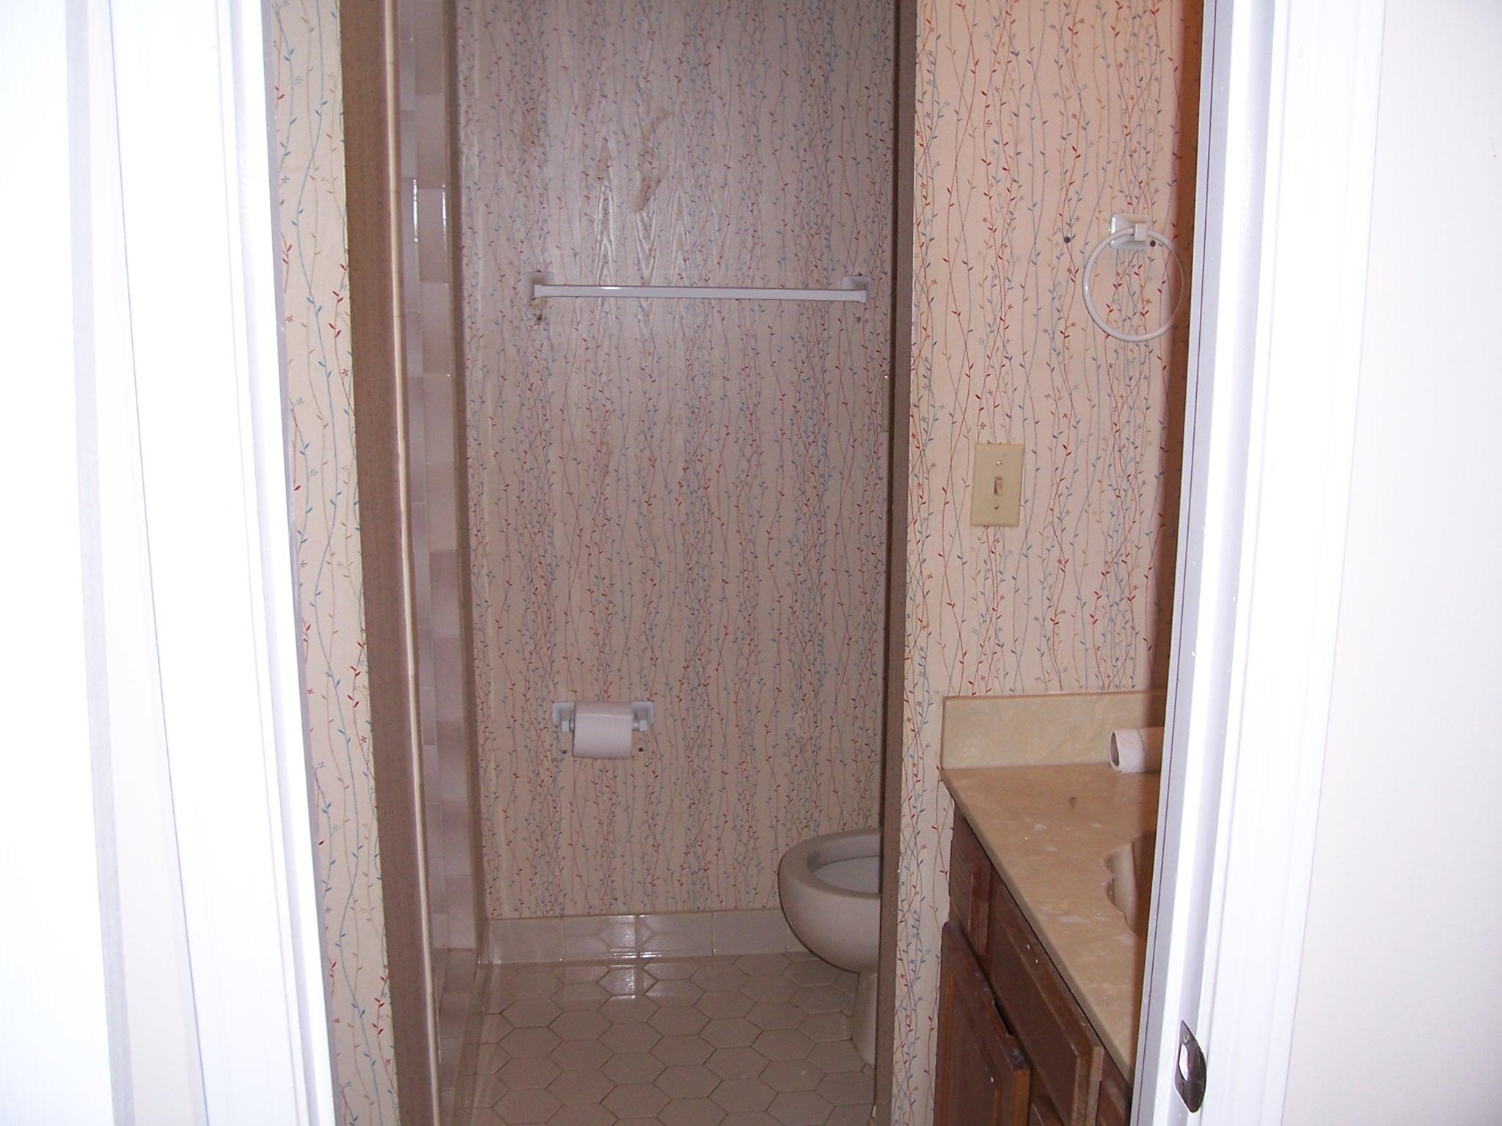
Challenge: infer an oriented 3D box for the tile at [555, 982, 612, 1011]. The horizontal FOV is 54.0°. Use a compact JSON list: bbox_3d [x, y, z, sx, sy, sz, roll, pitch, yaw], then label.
[{"bbox_3d":[-0.334,0.861,2.905,0.125,0.010,0.108,-1,12,-6],"label":"tile"}]

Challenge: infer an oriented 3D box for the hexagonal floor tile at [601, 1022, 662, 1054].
[{"bbox_3d":[-0.218,0.869,2.688,0.118,0.008,0.102,-1,12,-7],"label":"hexagonal floor tile"}]

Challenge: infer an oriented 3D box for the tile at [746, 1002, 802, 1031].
[{"bbox_3d":[0.050,0.876,2.840,0.125,0.010,0.108,-1,12,-6],"label":"tile"}]

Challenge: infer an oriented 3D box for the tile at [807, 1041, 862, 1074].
[{"bbox_3d":[0.161,0.906,2.692,0.125,0.010,0.108,-1,12,-6],"label":"tile"}]

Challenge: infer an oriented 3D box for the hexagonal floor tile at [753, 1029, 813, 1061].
[{"bbox_3d":[0.058,0.876,2.671,0.118,0.008,0.102,-1,12,-7],"label":"hexagonal floor tile"}]

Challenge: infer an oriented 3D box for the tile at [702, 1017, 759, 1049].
[{"bbox_3d":[-0.037,0.867,2.709,0.118,0.008,0.102,-1,12,-7],"label":"tile"}]

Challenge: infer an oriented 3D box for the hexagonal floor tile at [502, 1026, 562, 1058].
[{"bbox_3d":[-0.407,0.894,2.736,0.125,0.010,0.108,-1,12,-6],"label":"hexagonal floor tile"}]

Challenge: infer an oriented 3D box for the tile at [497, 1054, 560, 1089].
[{"bbox_3d":[-0.387,0.890,2.570,0.118,0.008,0.102,-1,12,-7],"label":"tile"}]

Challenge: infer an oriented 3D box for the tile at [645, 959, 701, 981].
[{"bbox_3d":[-0.159,0.839,3.020,0.125,0.010,0.085,-1,12,-6],"label":"tile"}]

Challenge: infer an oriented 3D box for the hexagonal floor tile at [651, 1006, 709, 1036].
[{"bbox_3d":[-0.136,0.880,2.819,0.125,0.010,0.108,-1,12,-6],"label":"hexagonal floor tile"}]

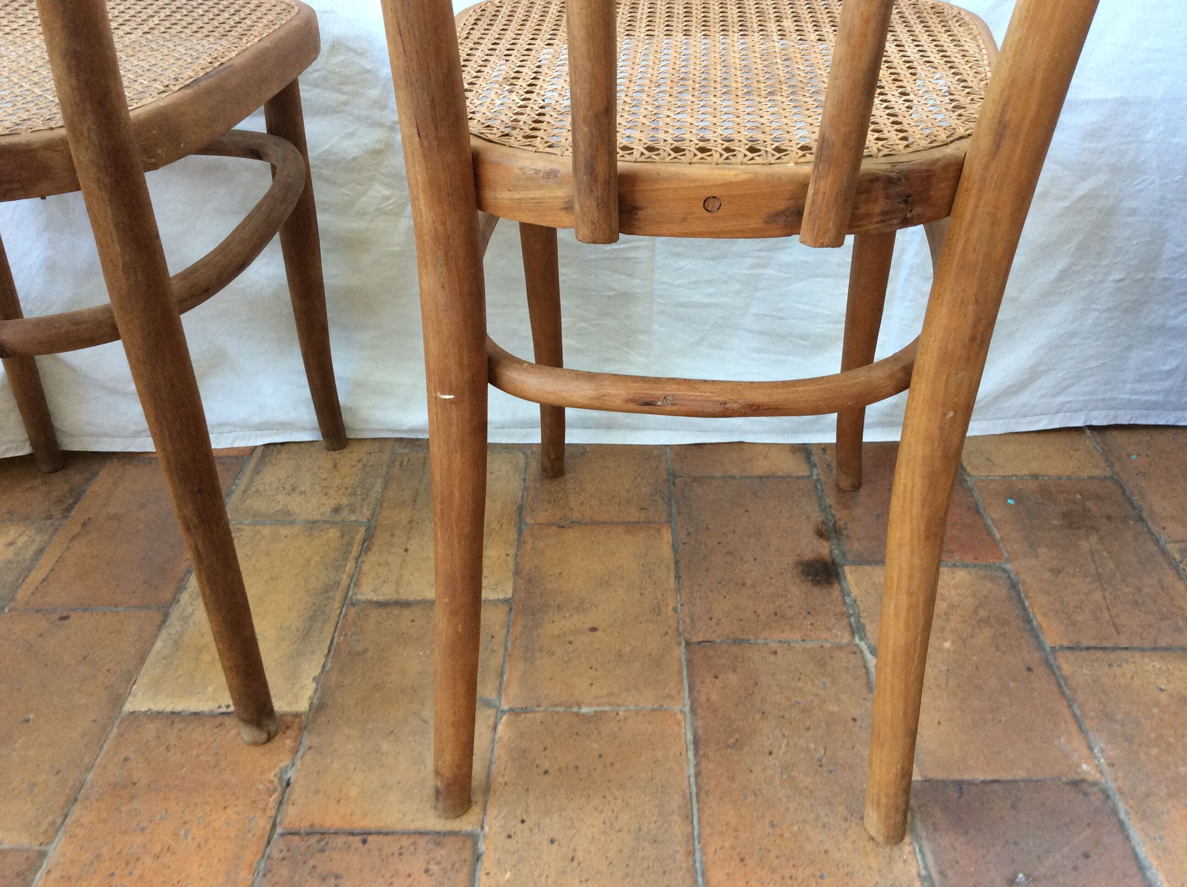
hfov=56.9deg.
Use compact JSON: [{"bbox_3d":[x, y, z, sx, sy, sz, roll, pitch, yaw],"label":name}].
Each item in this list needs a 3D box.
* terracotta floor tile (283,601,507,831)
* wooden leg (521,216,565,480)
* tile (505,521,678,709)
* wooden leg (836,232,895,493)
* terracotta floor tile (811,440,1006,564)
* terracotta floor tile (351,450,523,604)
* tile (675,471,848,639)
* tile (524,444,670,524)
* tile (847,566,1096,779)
[{"bbox_3d":[-0.154,0.221,0.909,0.149,0.017,0.249,0,33,2],"label":"terracotta floor tile"},{"bbox_3d":[-0.047,-0.128,1.048,0.038,0.420,0.042,4,41,6],"label":"wooden leg"},{"bbox_3d":[0.003,0.156,1.004,0.148,0.017,0.245,0,33,2],"label":"tile"},{"bbox_3d":[0.251,-0.117,1.019,0.038,0.420,0.042,1,41,8],"label":"wooden leg"},{"bbox_3d":[0.318,0.053,1.153,0.150,0.017,0.247,0,33,2],"label":"terracotta floor tile"},{"bbox_3d":[-0.149,0.085,1.121,0.149,0.017,0.246,0,33,2],"label":"terracotta floor tile"},{"bbox_3d":[0.159,0.112,1.067,0.150,0.017,0.246,0,33,2],"label":"tile"},{"bbox_3d":[0.008,0.019,1.216,0.148,0.017,0.247,0,33,2],"label":"tile"},{"bbox_3d":[0.312,0.192,0.938,0.150,0.017,0.250,0,33,2],"label":"tile"}]

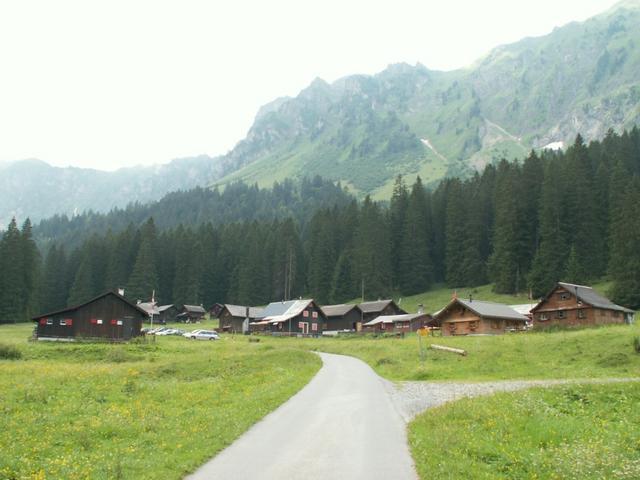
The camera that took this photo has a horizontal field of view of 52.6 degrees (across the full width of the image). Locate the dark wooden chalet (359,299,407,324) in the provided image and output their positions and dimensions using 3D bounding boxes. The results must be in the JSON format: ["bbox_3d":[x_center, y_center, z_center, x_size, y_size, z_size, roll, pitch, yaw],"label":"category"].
[{"bbox_3d":[10.980,15.512,131.256,8.000,5.900,10.200,9,-13,-40],"label":"dark wooden chalet"}]

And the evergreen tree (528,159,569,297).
[{"bbox_3d":[46.680,-2.320,131.610,8.960,27.540,8.960,-3,-9,20],"label":"evergreen tree"}]

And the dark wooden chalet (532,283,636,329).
[{"bbox_3d":[34.160,8.968,85.326,9.000,6.000,9.100,8,-13,-35],"label":"dark wooden chalet"}]

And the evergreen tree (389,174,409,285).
[{"bbox_3d":[20.120,-2.240,165.870,5.860,29.840,5.860,-1,-8,7],"label":"evergreen tree"}]

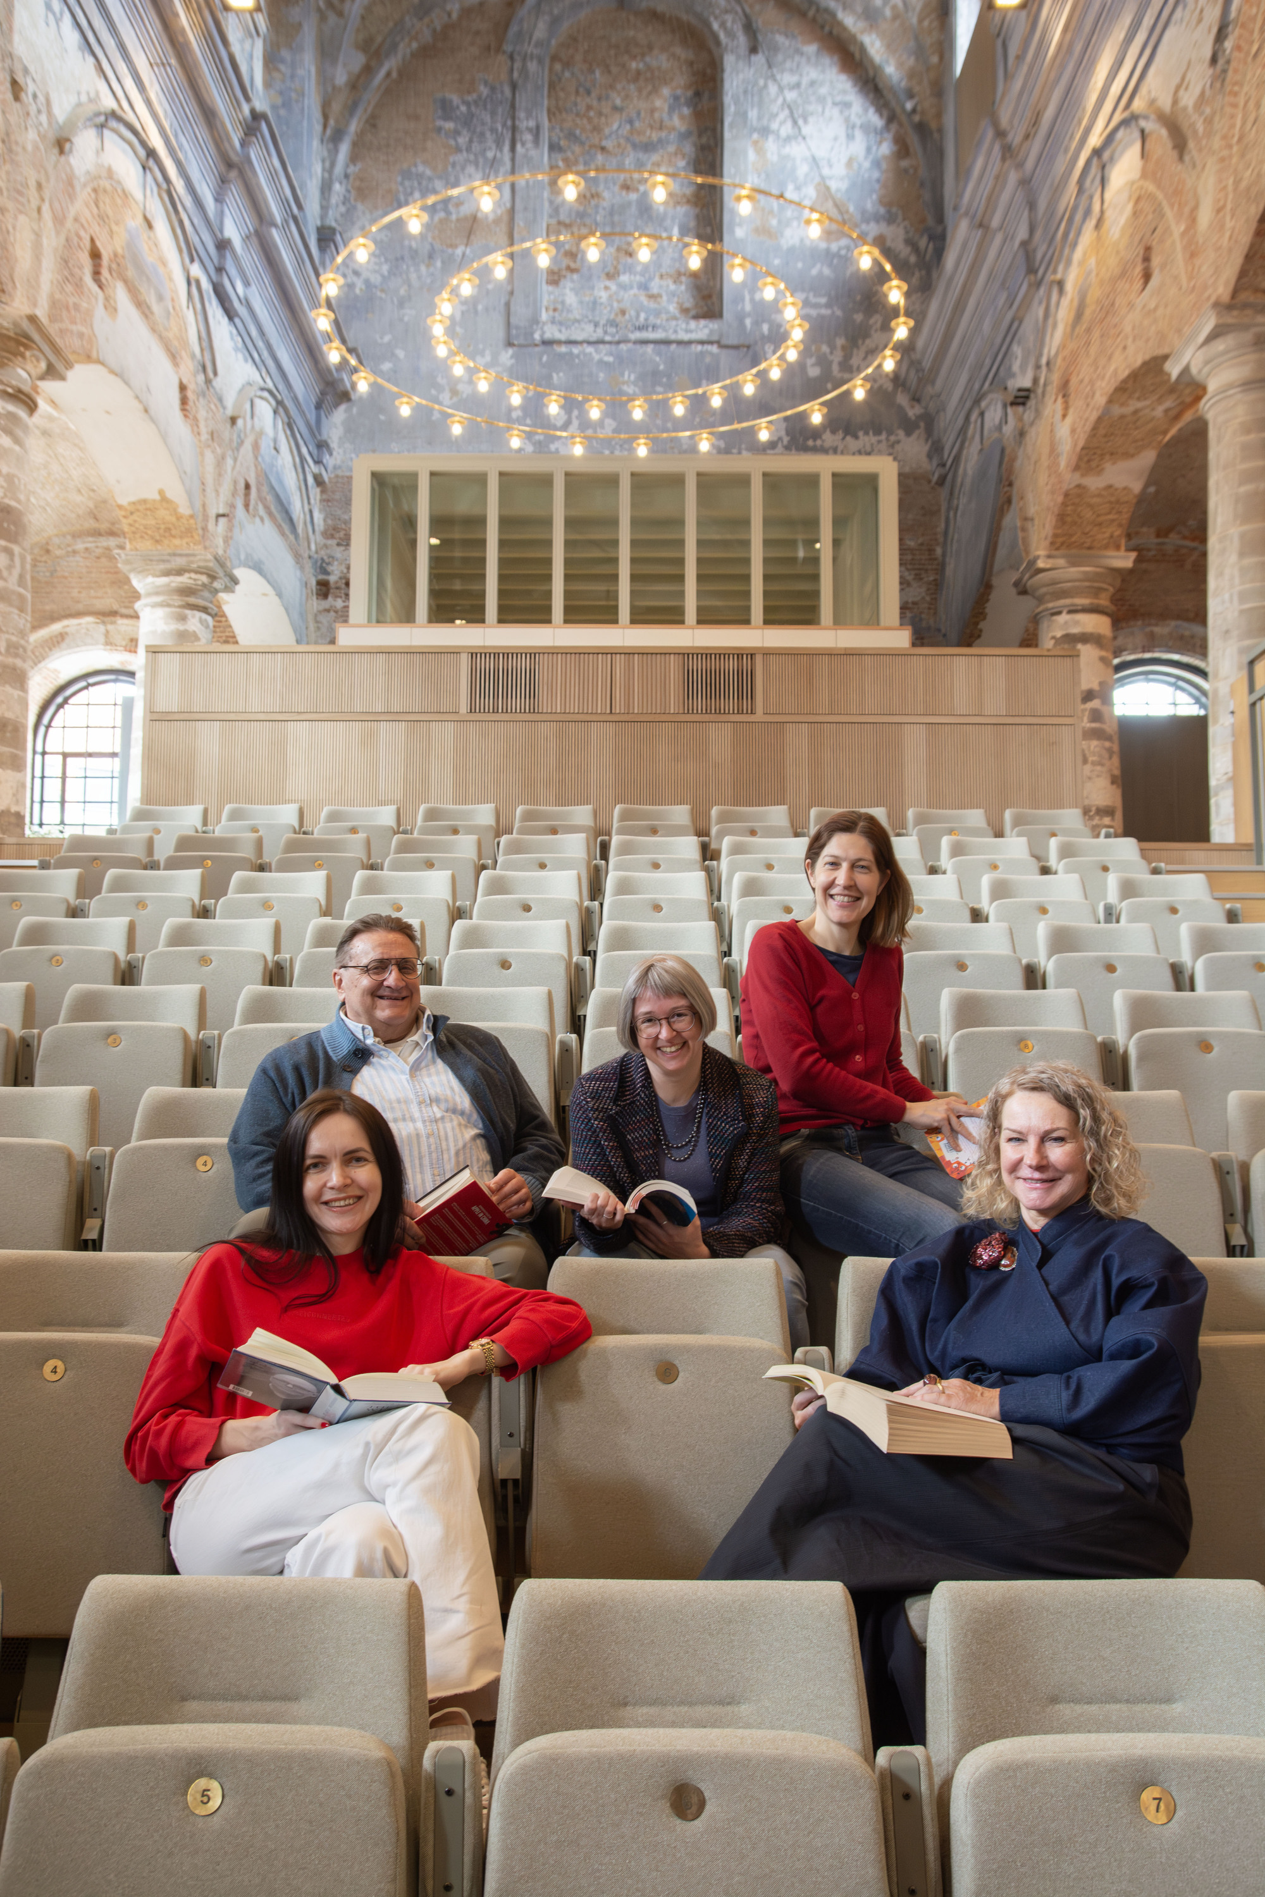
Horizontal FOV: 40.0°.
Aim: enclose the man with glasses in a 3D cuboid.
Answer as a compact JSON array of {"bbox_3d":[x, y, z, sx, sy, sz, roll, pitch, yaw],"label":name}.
[{"bbox_3d":[-0.483,0.540,3.494,0.680,1.260,0.840,2,-6,-12],"label":"man with glasses"}]

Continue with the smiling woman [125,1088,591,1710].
[{"bbox_3d":[-0.415,0.791,2.495,0.720,1.180,0.860,1,-6,-9],"label":"smiling woman"}]

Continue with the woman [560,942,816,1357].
[{"bbox_3d":[0.106,0.598,3.438,0.500,1.150,0.780,0,-6,3],"label":"woman"}]

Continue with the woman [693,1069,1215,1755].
[{"bbox_3d":[0.495,0.776,2.492,0.640,1.220,0.930,-2,-6,23],"label":"woman"}]

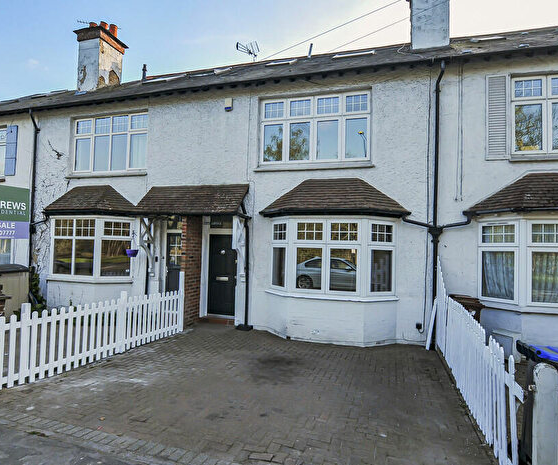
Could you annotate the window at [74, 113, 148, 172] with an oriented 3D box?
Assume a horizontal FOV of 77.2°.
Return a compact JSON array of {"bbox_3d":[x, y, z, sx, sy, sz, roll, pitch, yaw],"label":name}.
[{"bbox_3d":[-4.649,-2.424,9.605,2.521,1.486,0.100,1,-1,18],"label":"window"}]

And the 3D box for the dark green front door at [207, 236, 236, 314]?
[{"bbox_3d":[-1.375,1.064,8.639,0.780,1.985,0.060,1,-1,18],"label":"dark green front door"}]

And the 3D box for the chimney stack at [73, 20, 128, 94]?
[{"bbox_3d":[-6.302,-6.187,12.444,1.160,2.800,1.250,1,-1,18],"label":"chimney stack"}]

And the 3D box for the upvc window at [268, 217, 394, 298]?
[{"bbox_3d":[1.062,0.491,7.319,2.660,1.510,0.520,1,-1,18],"label":"upvc window"}]

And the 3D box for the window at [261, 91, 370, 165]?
[{"bbox_3d":[0.785,-2.319,7.883,2.485,1.486,0.100,1,-1,18],"label":"window"}]

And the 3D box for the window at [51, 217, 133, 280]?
[{"bbox_3d":[-5.181,0.375,9.298,2.660,1.520,0.520,1,-1,18],"label":"window"}]

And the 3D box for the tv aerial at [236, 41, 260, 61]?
[{"bbox_3d":[-1.019,-5.890,11.315,0.750,0.420,0.420,3,-2,-41],"label":"tv aerial"}]

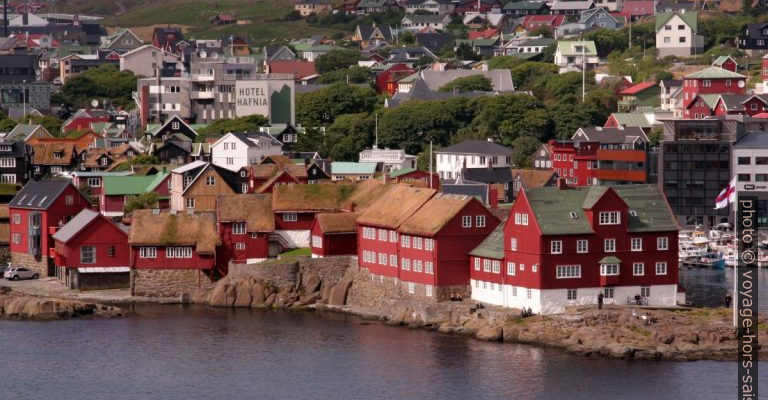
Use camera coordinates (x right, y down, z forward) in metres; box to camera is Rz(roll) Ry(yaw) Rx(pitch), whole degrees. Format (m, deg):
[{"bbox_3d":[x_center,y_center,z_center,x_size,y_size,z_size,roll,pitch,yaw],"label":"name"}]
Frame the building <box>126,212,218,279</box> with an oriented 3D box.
[{"bbox_3d":[-25.686,5.979,354.000,10.400,9.000,8.200,0,3,-4],"label":"building"}]

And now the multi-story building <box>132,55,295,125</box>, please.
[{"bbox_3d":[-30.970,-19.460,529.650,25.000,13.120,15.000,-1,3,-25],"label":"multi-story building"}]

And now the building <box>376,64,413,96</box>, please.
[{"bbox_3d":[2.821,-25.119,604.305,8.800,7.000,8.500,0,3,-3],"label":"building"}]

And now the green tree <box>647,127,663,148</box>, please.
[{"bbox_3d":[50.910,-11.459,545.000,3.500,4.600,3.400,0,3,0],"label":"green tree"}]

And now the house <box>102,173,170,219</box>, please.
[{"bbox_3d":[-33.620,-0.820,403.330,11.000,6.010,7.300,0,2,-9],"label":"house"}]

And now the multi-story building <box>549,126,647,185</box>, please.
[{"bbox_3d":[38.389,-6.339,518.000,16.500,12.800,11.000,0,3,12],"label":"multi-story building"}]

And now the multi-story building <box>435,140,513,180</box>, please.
[{"bbox_3d":[15.260,-6.560,492.170,7.300,7.050,13.300,-2,3,-33],"label":"multi-story building"}]

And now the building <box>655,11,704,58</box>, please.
[{"bbox_3d":[68.014,-38.222,670.000,10.200,10.500,9.000,1,3,14],"label":"building"}]

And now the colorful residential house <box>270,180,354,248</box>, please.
[{"bbox_3d":[-8.810,1.880,360.410,9.800,7.850,7.200,0,2,-4],"label":"colorful residential house"}]

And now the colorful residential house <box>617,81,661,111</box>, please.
[{"bbox_3d":[58.067,-22.862,645.554,9.500,6.800,8.500,-1,3,-22],"label":"colorful residential house"}]

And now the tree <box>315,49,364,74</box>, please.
[{"bbox_3d":[-9.570,-29.100,609.310,10.000,5.470,8.500,0,2,0],"label":"tree"}]

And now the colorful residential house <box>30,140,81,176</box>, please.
[{"bbox_3d":[-52.905,-6.353,465.373,6.700,6.500,6.500,0,3,5],"label":"colorful residential house"}]

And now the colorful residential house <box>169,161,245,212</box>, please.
[{"bbox_3d":[-23.240,-1.448,382.000,7.700,7.400,8.800,-1,3,-13],"label":"colorful residential house"}]

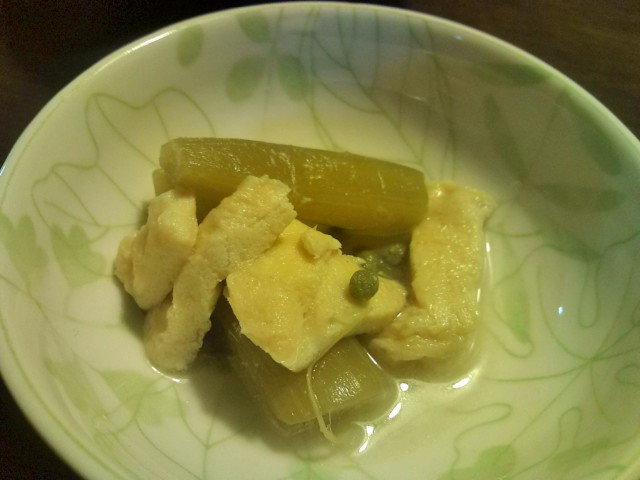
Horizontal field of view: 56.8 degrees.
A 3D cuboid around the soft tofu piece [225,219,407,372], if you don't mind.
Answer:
[{"bbox_3d":[-0.002,0.014,0.155,0.034,0.013,0.030,-32,60,-26],"label":"soft tofu piece"}]

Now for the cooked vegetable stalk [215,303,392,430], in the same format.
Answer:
[{"bbox_3d":[-0.004,0.029,0.163,0.028,0.017,0.038,-26,60,-19],"label":"cooked vegetable stalk"}]

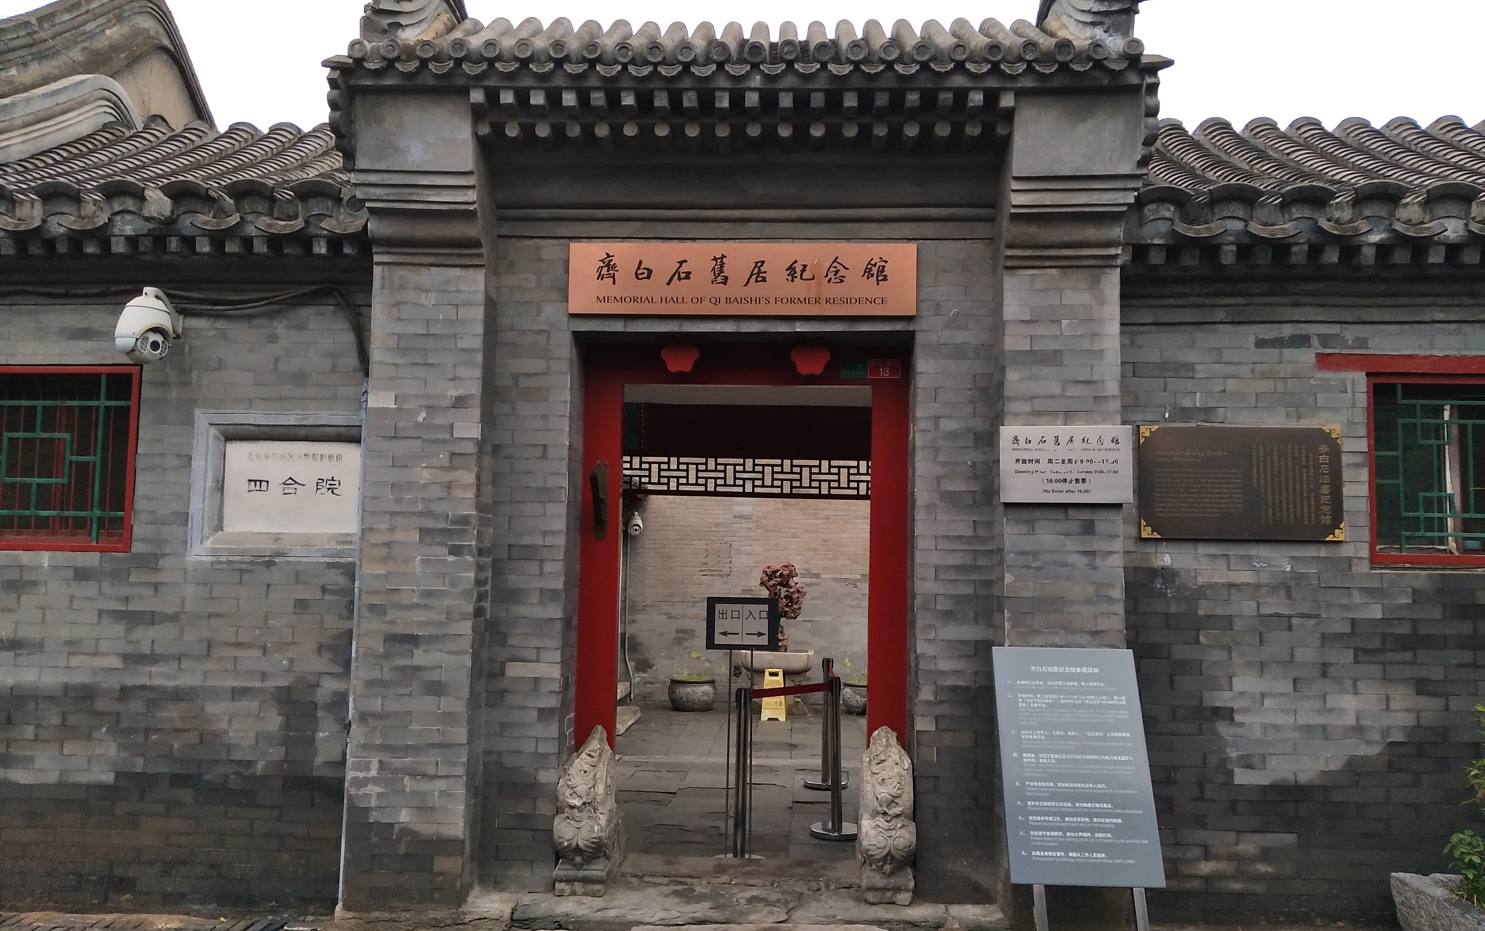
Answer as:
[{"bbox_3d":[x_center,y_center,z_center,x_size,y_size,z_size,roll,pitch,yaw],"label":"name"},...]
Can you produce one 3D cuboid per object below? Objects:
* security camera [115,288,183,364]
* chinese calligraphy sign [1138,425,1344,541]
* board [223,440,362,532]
[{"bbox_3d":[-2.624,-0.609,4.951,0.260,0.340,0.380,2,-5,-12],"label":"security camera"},{"bbox_3d":[2.150,0.075,4.822,0.857,0.500,0.045,1,-5,3],"label":"chinese calligraphy sign"},{"bbox_3d":[-2.074,0.102,5.132,0.630,0.413,0.050,1,-5,4],"label":"board"}]

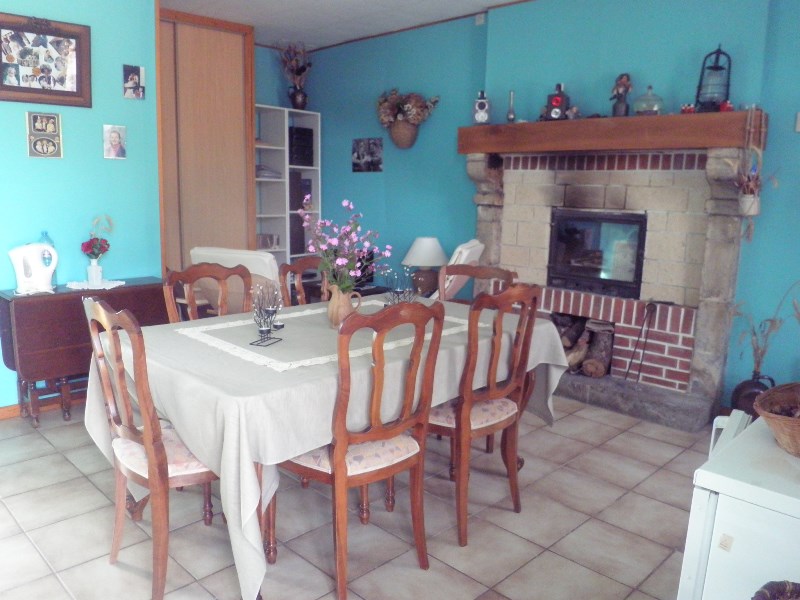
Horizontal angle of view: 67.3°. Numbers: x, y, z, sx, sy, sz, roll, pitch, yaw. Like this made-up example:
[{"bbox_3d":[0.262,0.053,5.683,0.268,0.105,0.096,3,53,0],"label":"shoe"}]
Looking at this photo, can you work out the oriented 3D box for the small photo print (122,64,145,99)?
[{"bbox_3d":[-1.588,-1.299,3.597,0.122,0.181,0.005,-8,13,-44],"label":"small photo print"}]

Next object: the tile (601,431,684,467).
[{"bbox_3d":[1.301,0.796,3.216,0.340,0.010,0.340,-8,13,-44],"label":"tile"}]

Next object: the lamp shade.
[{"bbox_3d":[0.207,-0.394,4.880,0.370,0.240,0.370,2,9,0],"label":"lamp shade"}]

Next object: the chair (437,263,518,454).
[{"bbox_3d":[0.228,0.325,3.003,0.480,0.940,0.470,-8,13,-44],"label":"chair"}]

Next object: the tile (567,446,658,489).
[{"bbox_3d":[1.059,0.834,2.986,0.345,0.010,0.345,-8,13,-44],"label":"tile"}]

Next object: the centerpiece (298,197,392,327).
[{"bbox_3d":[-0.227,-0.156,2.504,0.380,0.541,0.330,0,9,-8],"label":"centerpiece"}]

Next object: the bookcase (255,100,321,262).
[{"bbox_3d":[-1.138,-0.701,5.598,0.340,2.060,0.728,10,12,42],"label":"bookcase"}]

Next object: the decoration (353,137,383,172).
[{"bbox_3d":[-0.297,-1.310,5.453,0.012,0.295,0.400,-8,13,-44],"label":"decoration"}]

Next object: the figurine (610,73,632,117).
[{"bbox_3d":[1.341,-1.241,3.638,0.130,0.260,0.110,8,11,33],"label":"figurine"}]

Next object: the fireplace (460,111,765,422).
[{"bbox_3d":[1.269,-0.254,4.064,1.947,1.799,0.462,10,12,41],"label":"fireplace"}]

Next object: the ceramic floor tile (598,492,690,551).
[{"bbox_3d":[1.033,0.901,2.469,0.340,0.010,0.340,-8,13,-44],"label":"ceramic floor tile"}]

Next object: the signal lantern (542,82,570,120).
[{"bbox_3d":[1.024,-1.270,3.880,0.130,0.255,0.115,10,12,40],"label":"signal lantern"}]

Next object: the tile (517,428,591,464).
[{"bbox_3d":[0.813,0.786,3.229,0.345,0.010,0.345,-8,13,-44],"label":"tile"}]

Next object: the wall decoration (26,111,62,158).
[{"bbox_3d":[-1.960,-0.910,3.320,0.174,0.246,0.015,-7,13,-42],"label":"wall decoration"}]

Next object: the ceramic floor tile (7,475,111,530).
[{"bbox_3d":[-1.416,0.840,2.494,0.340,0.010,0.340,-8,13,-44],"label":"ceramic floor tile"}]

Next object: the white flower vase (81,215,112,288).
[{"bbox_3d":[-1.752,-0.282,3.475,0.170,0.400,0.160,-8,13,-44],"label":"white flower vase"}]

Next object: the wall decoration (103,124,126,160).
[{"bbox_3d":[-1.691,-0.937,3.569,0.130,0.197,0.006,-7,13,-42],"label":"wall decoration"}]

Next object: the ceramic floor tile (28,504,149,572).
[{"bbox_3d":[-1.169,0.886,2.253,0.340,0.010,0.340,-8,13,-44],"label":"ceramic floor tile"}]

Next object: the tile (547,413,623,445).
[{"bbox_3d":[1.059,0.751,3.453,0.340,0.010,0.340,-8,13,-44],"label":"tile"}]

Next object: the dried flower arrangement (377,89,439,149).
[{"bbox_3d":[0.061,-1.480,4.900,0.550,0.500,0.240,9,12,41],"label":"dried flower arrangement"}]

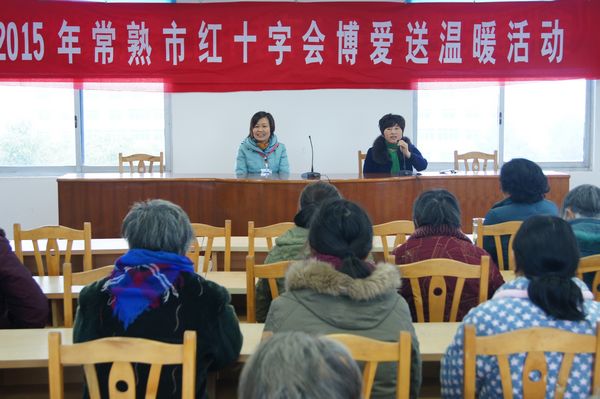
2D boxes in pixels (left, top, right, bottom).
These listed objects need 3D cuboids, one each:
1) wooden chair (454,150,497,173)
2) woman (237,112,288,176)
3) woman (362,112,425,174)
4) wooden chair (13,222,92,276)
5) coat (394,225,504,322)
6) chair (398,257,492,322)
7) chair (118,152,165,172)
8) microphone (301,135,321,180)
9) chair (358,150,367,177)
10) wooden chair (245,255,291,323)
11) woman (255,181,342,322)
[{"bbox_3d":[1.619,0.046,8.957,0.420,0.930,0.470,0,5,-1],"label":"wooden chair"},{"bbox_3d":[-0.331,-0.113,8.773,0.480,1.317,0.660,0,5,-1],"label":"woman"},{"bbox_3d":[0.829,-0.105,8.767,0.540,1.287,0.680,0,5,5],"label":"woman"},{"bbox_3d":[-1.281,0.572,5.444,0.420,0.930,0.470,0,5,-1],"label":"wooden chair"},{"bbox_3d":[0.618,0.409,4.193,0.510,0.632,0.420,0,5,-1],"label":"coat"},{"bbox_3d":[0.545,0.676,4.203,0.420,0.930,0.470,0,5,-1],"label":"chair"},{"bbox_3d":[-1.444,0.066,8.964,0.420,0.930,0.470,0,5,-1],"label":"chair"},{"bbox_3d":[0.087,-0.345,8.019,0.155,0.335,0.160,0,5,-1],"label":"microphone"},{"bbox_3d":[0.748,0.048,9.002,0.420,0.930,0.470,0,5,-1],"label":"chair"},{"bbox_3d":[-0.012,0.675,4.256,0.420,0.930,0.470,0,5,-1],"label":"wooden chair"},{"bbox_3d":[0.067,0.518,4.396,0.500,1.225,0.680,0,5,-1],"label":"woman"}]

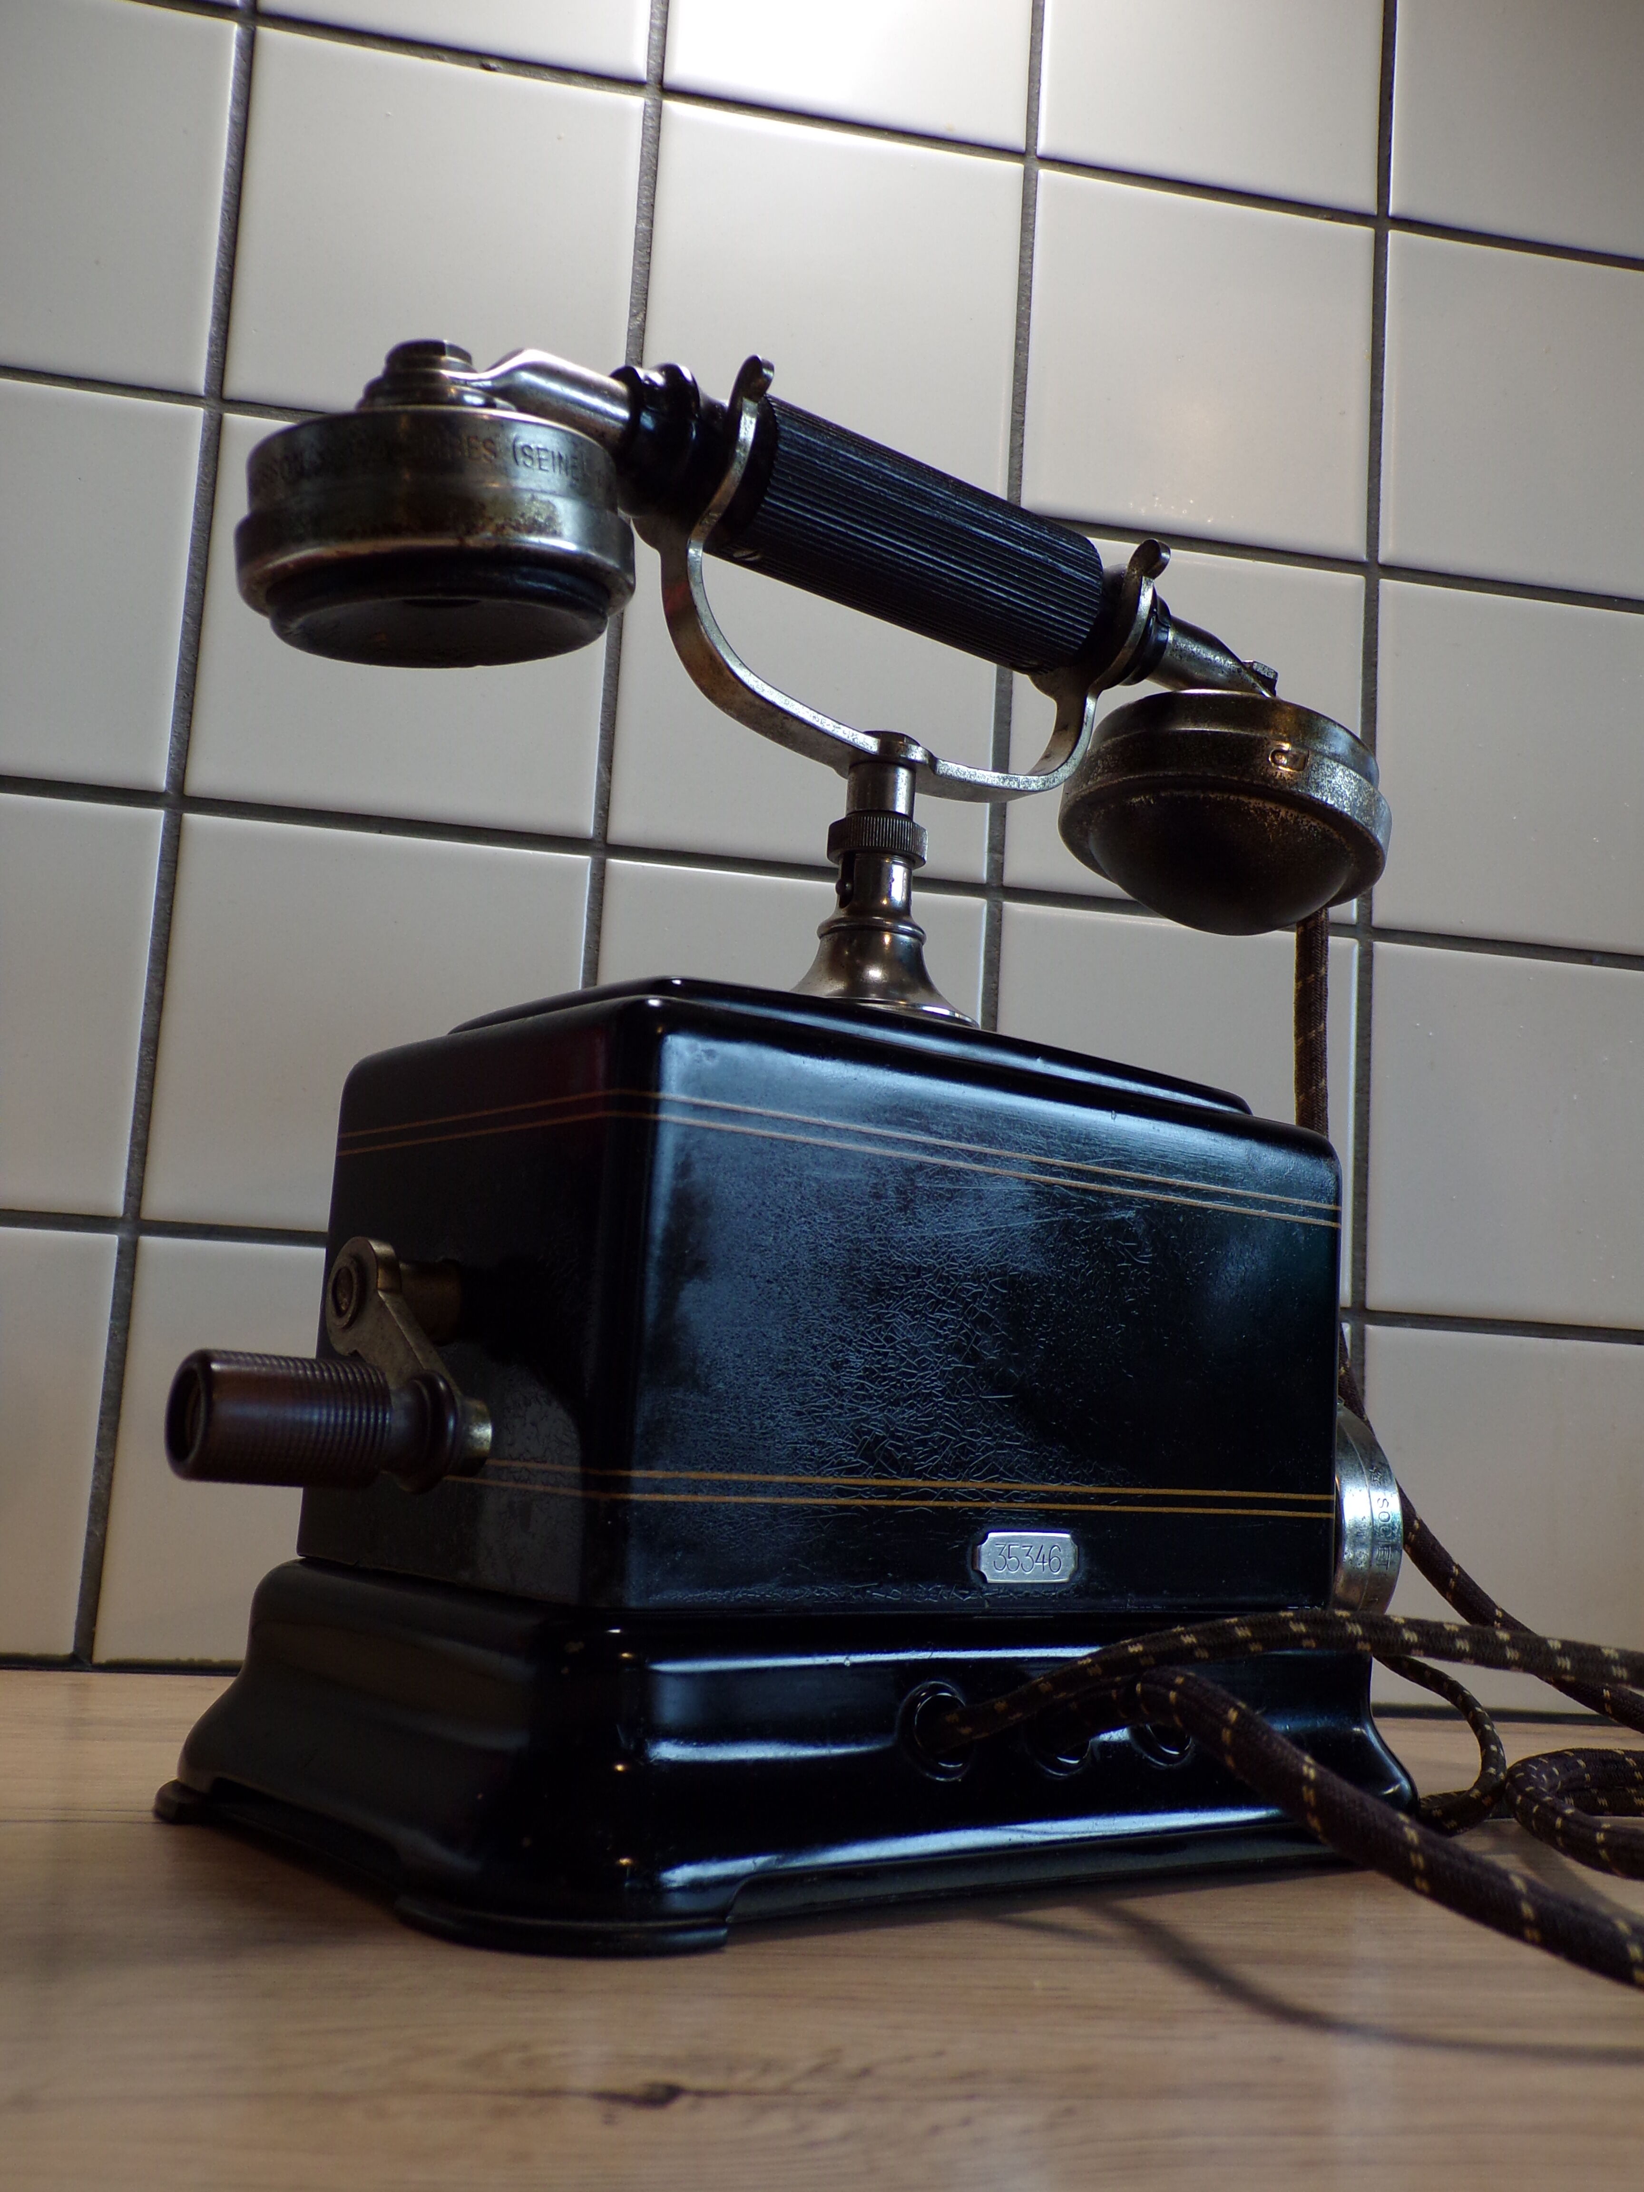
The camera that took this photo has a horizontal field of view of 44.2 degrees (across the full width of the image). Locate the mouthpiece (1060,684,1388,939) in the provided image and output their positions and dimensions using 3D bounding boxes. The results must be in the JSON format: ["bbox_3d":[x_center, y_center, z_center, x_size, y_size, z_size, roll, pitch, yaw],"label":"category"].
[{"bbox_3d":[0.092,-0.059,0.469,0.071,0.037,0.071,26,-20,-33],"label":"mouthpiece"}]

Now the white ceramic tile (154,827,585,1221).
[{"bbox_3d":[-0.112,-0.015,0.507,0.101,0.101,0.007,5,-9,-10],"label":"white ceramic tile"}]

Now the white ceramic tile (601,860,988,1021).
[{"bbox_3d":[-0.009,-0.006,0.527,0.101,0.101,0.007,5,-9,-10],"label":"white ceramic tile"}]

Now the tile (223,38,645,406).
[{"bbox_3d":[-0.100,-0.224,0.538,0.101,0.101,0.007,5,-9,-10],"label":"tile"}]

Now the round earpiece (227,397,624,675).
[{"bbox_3d":[-0.066,-0.094,0.351,0.068,0.030,0.068,-3,0,0],"label":"round earpiece"}]

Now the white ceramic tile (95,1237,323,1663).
[{"bbox_3d":[-0.118,0.089,0.492,0.101,0.101,0.007,5,-9,-10],"label":"white ceramic tile"}]

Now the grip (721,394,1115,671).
[{"bbox_3d":[0.018,-0.113,0.417,0.082,0.031,0.031,10,-11,-37],"label":"grip"}]

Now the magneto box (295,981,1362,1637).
[{"bbox_3d":[0.004,0.043,0.389,0.169,0.097,0.105,10,-11,-37],"label":"magneto box"}]

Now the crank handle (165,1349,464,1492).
[{"bbox_3d":[-0.068,0.046,0.280,0.039,0.017,0.017,10,-11,-37],"label":"crank handle"}]

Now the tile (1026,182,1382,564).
[{"bbox_3d":[0.107,-0.206,0.577,0.101,0.101,0.007,5,-9,-10],"label":"tile"}]

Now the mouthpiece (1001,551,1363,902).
[{"bbox_3d":[0.096,-0.079,0.473,0.076,0.058,0.071,10,-11,-37],"label":"mouthpiece"}]

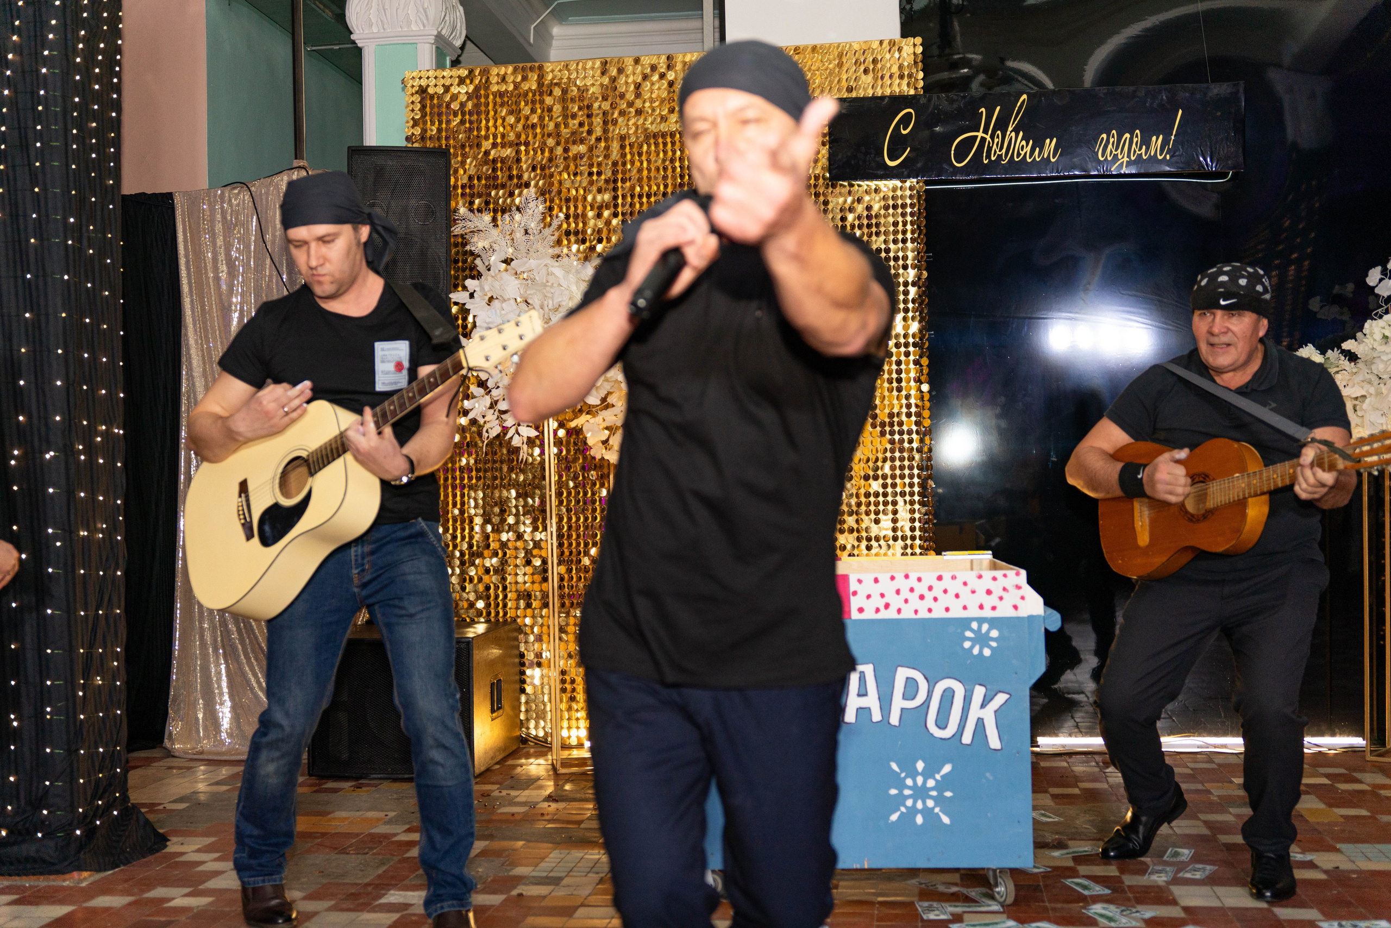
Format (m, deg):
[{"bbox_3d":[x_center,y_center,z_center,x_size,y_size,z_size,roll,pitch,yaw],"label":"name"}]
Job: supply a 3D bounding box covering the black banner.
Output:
[{"bbox_3d":[1.259,-1.228,5.913,1.525,0.328,0.061,-1,-1,7],"label":"black banner"}]

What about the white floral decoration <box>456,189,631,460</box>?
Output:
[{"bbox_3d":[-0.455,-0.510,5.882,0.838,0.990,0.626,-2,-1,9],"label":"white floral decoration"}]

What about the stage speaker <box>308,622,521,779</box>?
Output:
[{"bbox_3d":[-1.071,0.897,6.141,0.626,0.500,0.707,-2,-1,9],"label":"stage speaker"}]

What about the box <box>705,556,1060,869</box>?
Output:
[{"bbox_3d":[0.433,0.637,4.163,0.879,0.737,0.707,-1,-1,5],"label":"box"}]

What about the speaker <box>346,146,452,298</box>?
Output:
[{"bbox_3d":[-1.152,-0.836,6.176,0.394,0.707,0.384,-1,-1,-12],"label":"speaker"}]

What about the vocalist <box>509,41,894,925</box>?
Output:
[{"bbox_3d":[0.017,0.228,2.136,0.525,1.601,0.646,-1,-1,3],"label":"vocalist"}]

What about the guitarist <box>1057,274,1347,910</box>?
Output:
[{"bbox_3d":[1.300,0.278,4.007,0.707,1.530,0.646,-2,-1,18],"label":"guitarist"}]

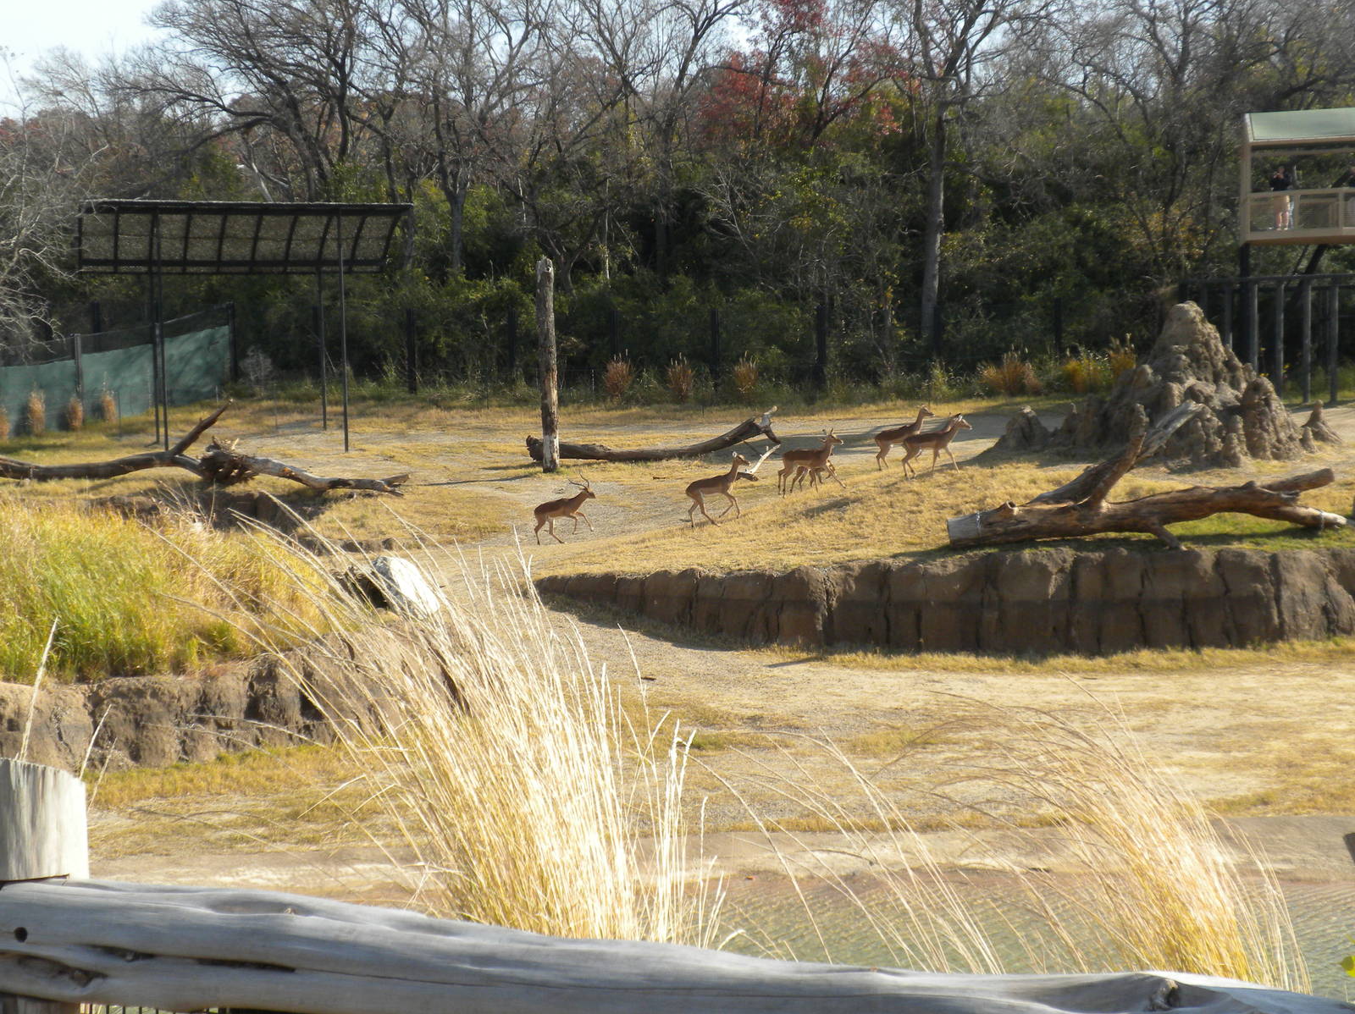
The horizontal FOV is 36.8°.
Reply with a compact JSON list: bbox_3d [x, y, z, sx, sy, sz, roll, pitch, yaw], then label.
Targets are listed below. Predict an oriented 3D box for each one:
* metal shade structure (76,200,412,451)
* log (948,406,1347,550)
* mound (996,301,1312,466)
[{"bbox_3d":[-10.261,-4.308,48.300,7.300,5.700,4.200,-2,5,-13],"label":"metal shade structure"},{"bbox_3d":[6.858,-0.457,29.800,5.400,1.900,1.700,-2,5,-11],"label":"log"},{"bbox_3d":[9.641,-2.598,41.800,5.900,3.200,4.000,-2,5,-12],"label":"mound"}]

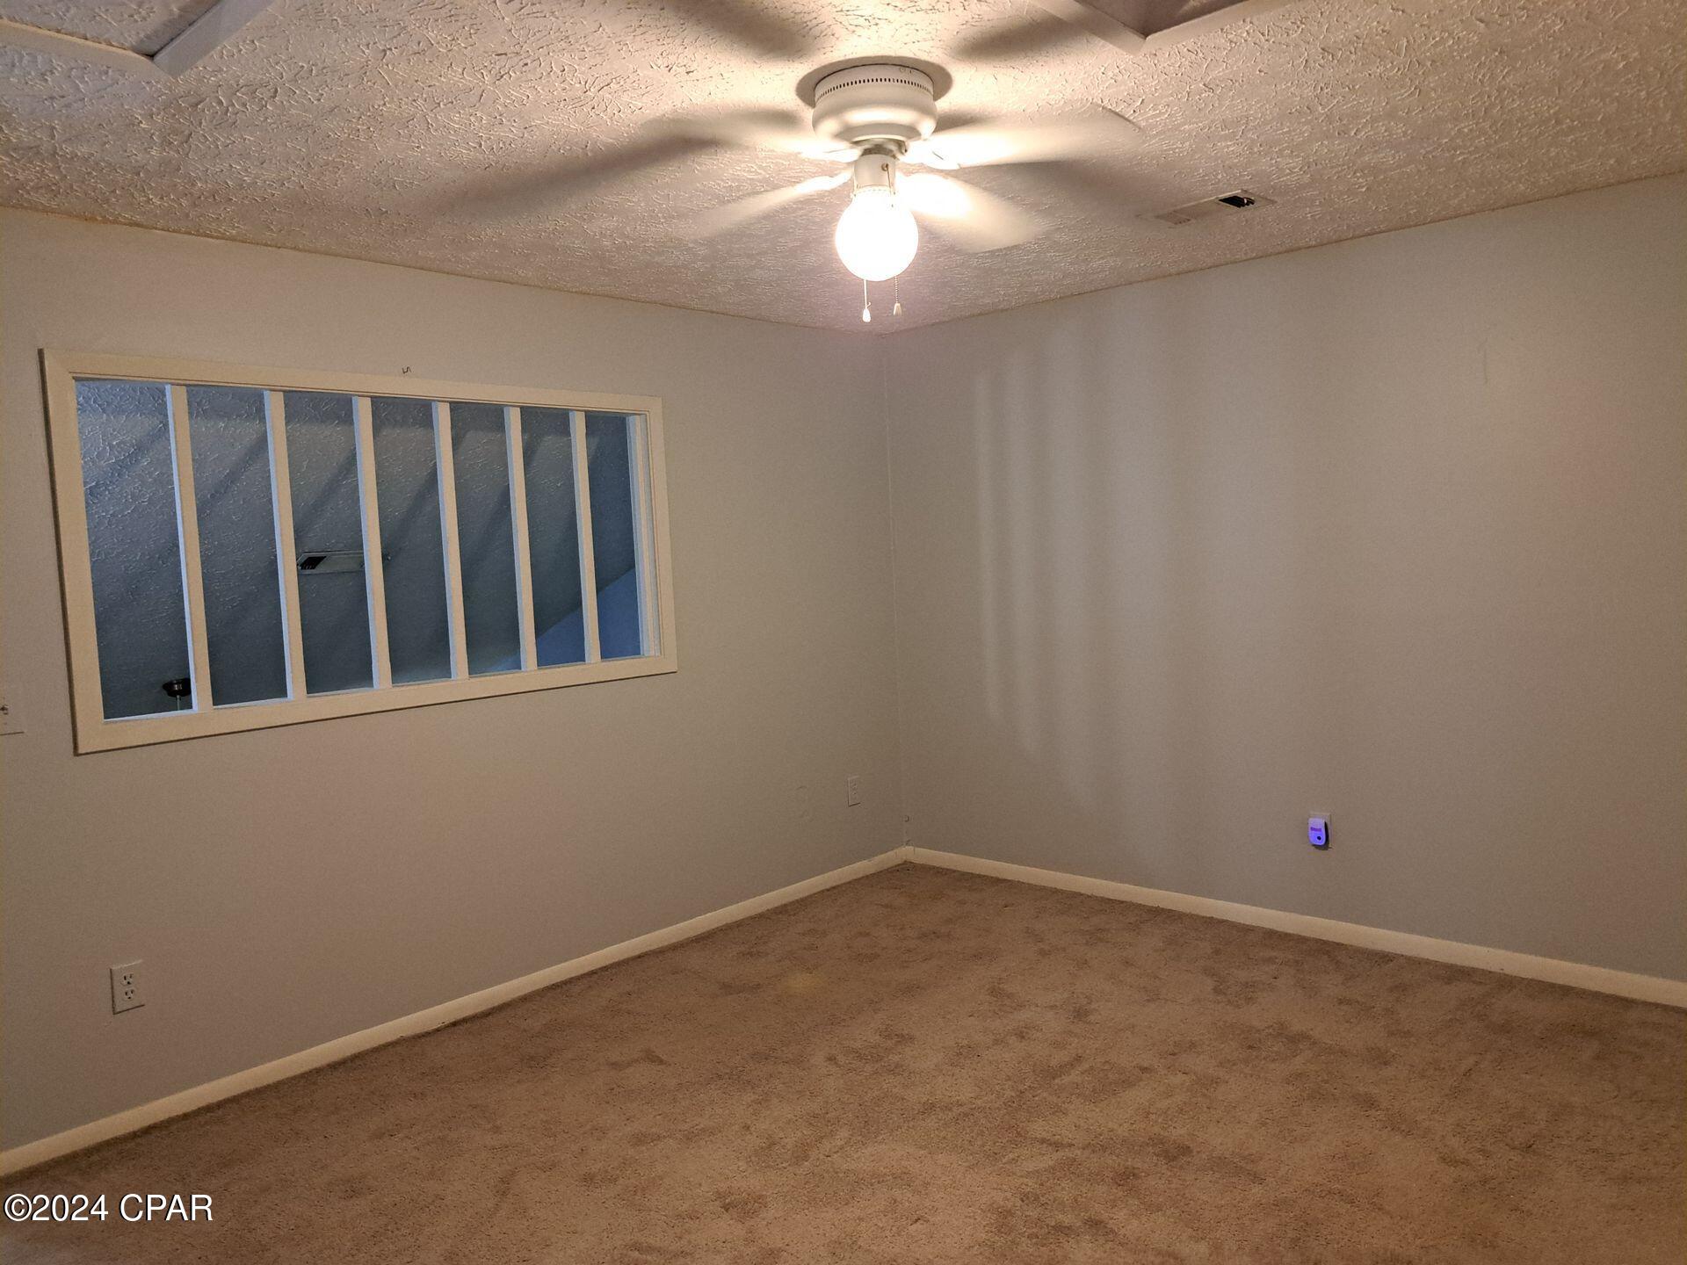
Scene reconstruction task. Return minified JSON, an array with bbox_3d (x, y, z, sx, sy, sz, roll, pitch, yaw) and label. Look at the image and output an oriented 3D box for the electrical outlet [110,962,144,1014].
[{"bbox_3d":[-1.791,0.891,2.933,0.010,0.115,0.071,1,5,43],"label":"electrical outlet"}]

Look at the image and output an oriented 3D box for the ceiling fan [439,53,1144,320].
[{"bbox_3d":[0.072,-0.859,2.337,1.100,0.440,1.100,0,5,37],"label":"ceiling fan"}]

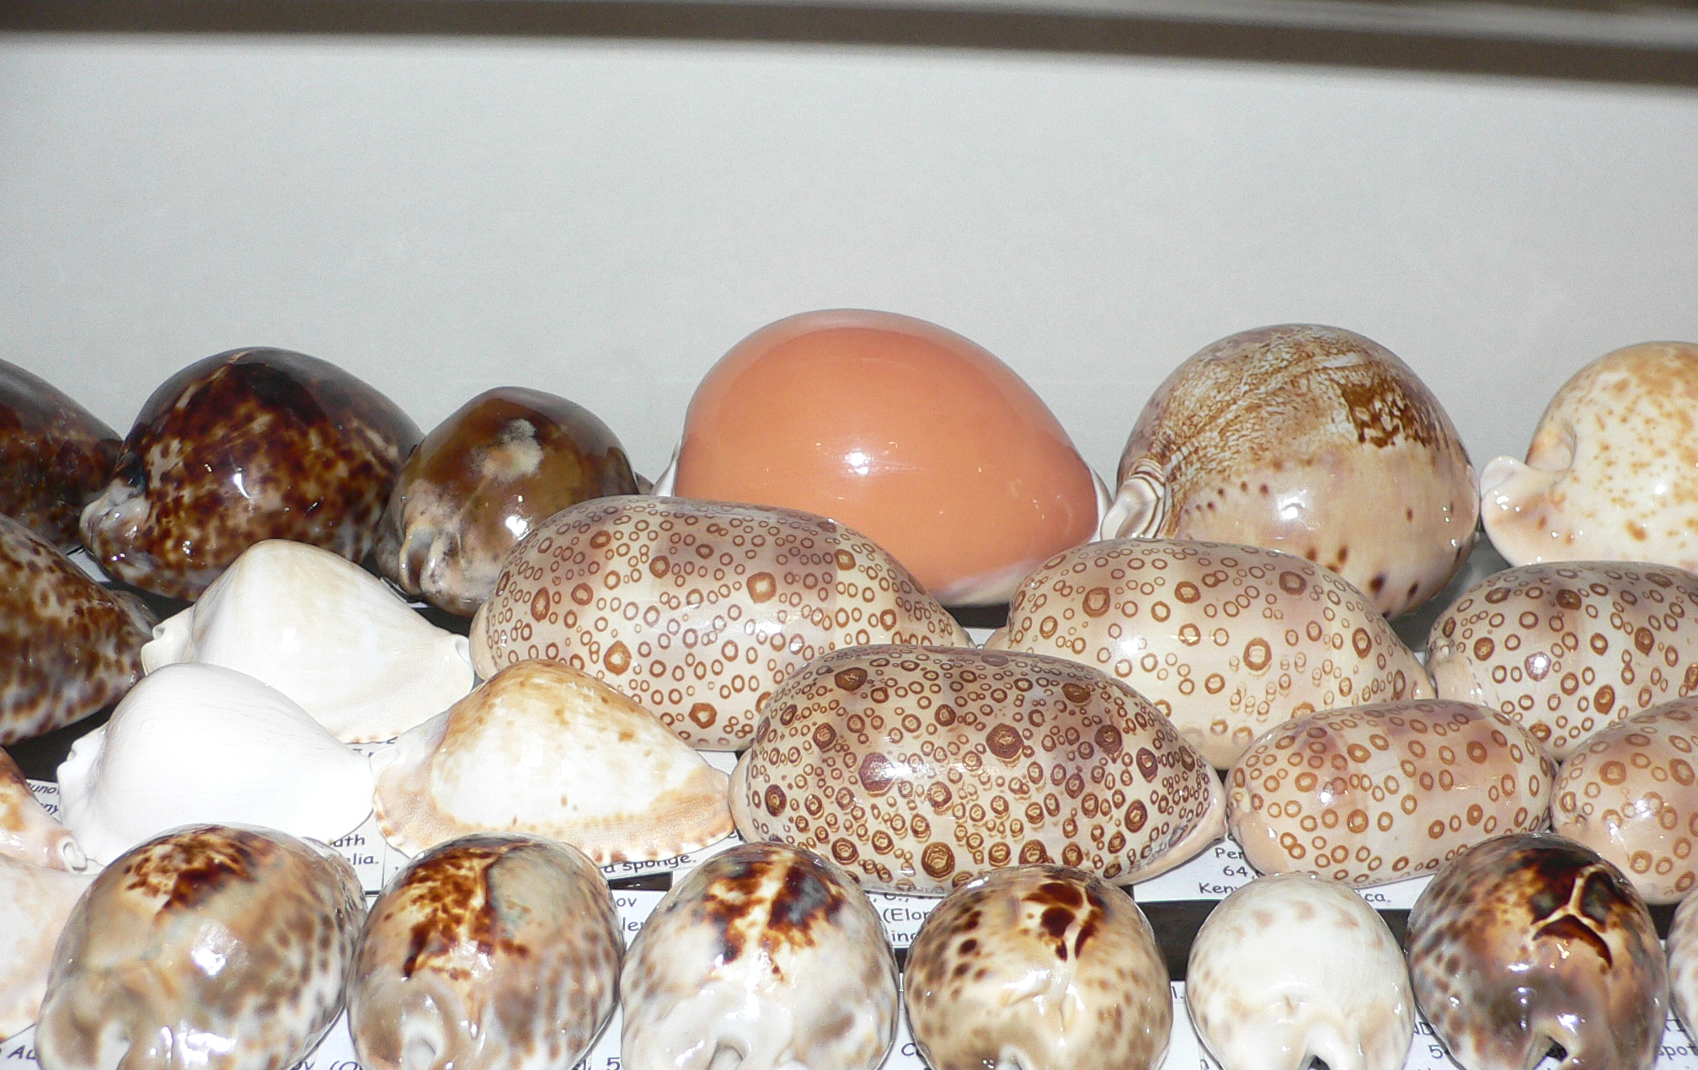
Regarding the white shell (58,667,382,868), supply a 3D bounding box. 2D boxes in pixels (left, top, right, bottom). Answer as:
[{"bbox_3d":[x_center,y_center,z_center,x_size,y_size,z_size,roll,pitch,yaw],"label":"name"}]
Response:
[{"bbox_3d":[-0.121,0.040,0.322,0.061,0.035,0.040,-1,26,-4],"label":"white shell"}]

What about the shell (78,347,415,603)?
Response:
[{"bbox_3d":[-0.140,-0.017,0.411,0.082,0.053,0.055,-11,28,-25],"label":"shell"}]

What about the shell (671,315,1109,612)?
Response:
[{"bbox_3d":[0.007,-0.023,0.416,0.106,0.060,0.073,9,27,17],"label":"shell"}]

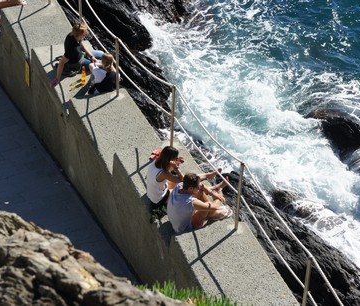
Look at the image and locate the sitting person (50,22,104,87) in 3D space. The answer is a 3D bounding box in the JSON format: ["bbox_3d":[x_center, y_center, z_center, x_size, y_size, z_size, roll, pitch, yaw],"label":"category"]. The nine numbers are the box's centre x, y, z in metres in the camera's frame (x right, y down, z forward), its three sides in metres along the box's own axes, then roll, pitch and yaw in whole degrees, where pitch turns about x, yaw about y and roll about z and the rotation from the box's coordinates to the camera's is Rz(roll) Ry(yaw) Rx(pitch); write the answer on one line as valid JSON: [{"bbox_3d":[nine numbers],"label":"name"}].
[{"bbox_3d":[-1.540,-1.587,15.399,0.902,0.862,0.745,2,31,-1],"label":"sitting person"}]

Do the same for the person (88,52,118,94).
[{"bbox_3d":[-1.187,-1.321,15.133,0.470,0.706,0.568,-17,36,-29],"label":"person"}]

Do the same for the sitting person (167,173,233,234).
[{"bbox_3d":[0.252,0.534,12.049,0.931,0.804,0.441,-14,35,-25],"label":"sitting person"}]

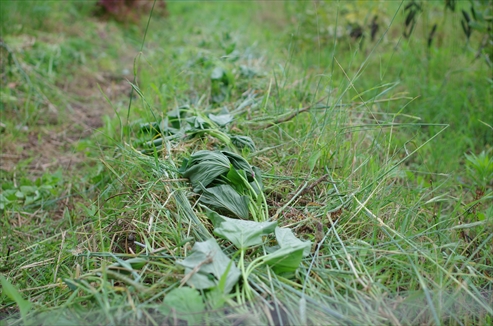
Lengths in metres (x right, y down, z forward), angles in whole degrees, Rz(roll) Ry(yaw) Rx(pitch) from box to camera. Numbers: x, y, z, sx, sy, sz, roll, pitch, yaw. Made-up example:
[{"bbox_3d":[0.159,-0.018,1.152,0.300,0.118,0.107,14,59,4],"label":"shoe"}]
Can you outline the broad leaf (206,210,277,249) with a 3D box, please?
[{"bbox_3d":[-0.009,0.127,1.370,0.130,0.039,0.101,0,18,0],"label":"broad leaf"}]

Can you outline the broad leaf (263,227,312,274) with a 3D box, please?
[{"bbox_3d":[0.074,0.159,1.300,0.088,0.050,0.076,-13,22,-35],"label":"broad leaf"}]

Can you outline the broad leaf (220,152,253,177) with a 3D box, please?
[{"bbox_3d":[-0.021,0.000,1.660,0.066,0.038,0.082,-17,25,-42],"label":"broad leaf"}]

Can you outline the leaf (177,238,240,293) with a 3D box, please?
[{"bbox_3d":[-0.069,0.178,1.250,0.099,0.043,0.113,-4,18,-11],"label":"leaf"}]

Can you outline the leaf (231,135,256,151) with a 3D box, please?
[{"bbox_3d":[-0.008,-0.055,1.880,0.074,0.027,0.066,8,20,23],"label":"leaf"}]

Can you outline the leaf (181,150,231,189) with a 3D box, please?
[{"bbox_3d":[-0.095,0.014,1.630,0.105,0.058,0.088,-4,18,-11],"label":"leaf"}]

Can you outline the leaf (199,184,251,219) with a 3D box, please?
[{"bbox_3d":[-0.047,0.081,1.520,0.108,0.041,0.080,15,23,39],"label":"leaf"}]

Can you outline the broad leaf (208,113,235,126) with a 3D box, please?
[{"bbox_3d":[-0.074,-0.130,2.120,0.077,0.025,0.084,0,18,0],"label":"broad leaf"}]

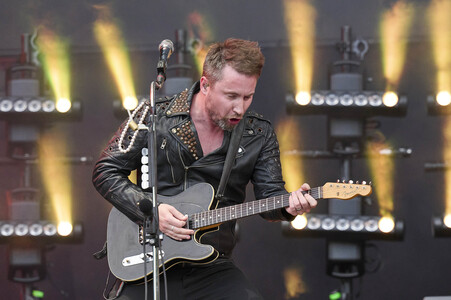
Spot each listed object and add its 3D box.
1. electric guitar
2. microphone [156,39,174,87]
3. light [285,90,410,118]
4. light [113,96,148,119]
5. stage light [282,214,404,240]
[{"bbox_3d":[0.043,0.223,6.461,0.980,0.326,0.065,-14,-34,18],"label":"electric guitar"},{"bbox_3d":[-0.203,-0.297,6.220,0.052,0.172,0.052,6,-39,5],"label":"microphone"},{"bbox_3d":[0.533,-0.205,8.250,0.530,0.105,0.115,1,-18,3],"label":"light"},{"bbox_3d":[-0.230,-0.182,8.320,0.530,0.105,0.115,0,-18,4],"label":"light"},{"bbox_3d":[0.518,0.346,8.250,0.530,0.105,0.115,2,-18,4],"label":"stage light"}]

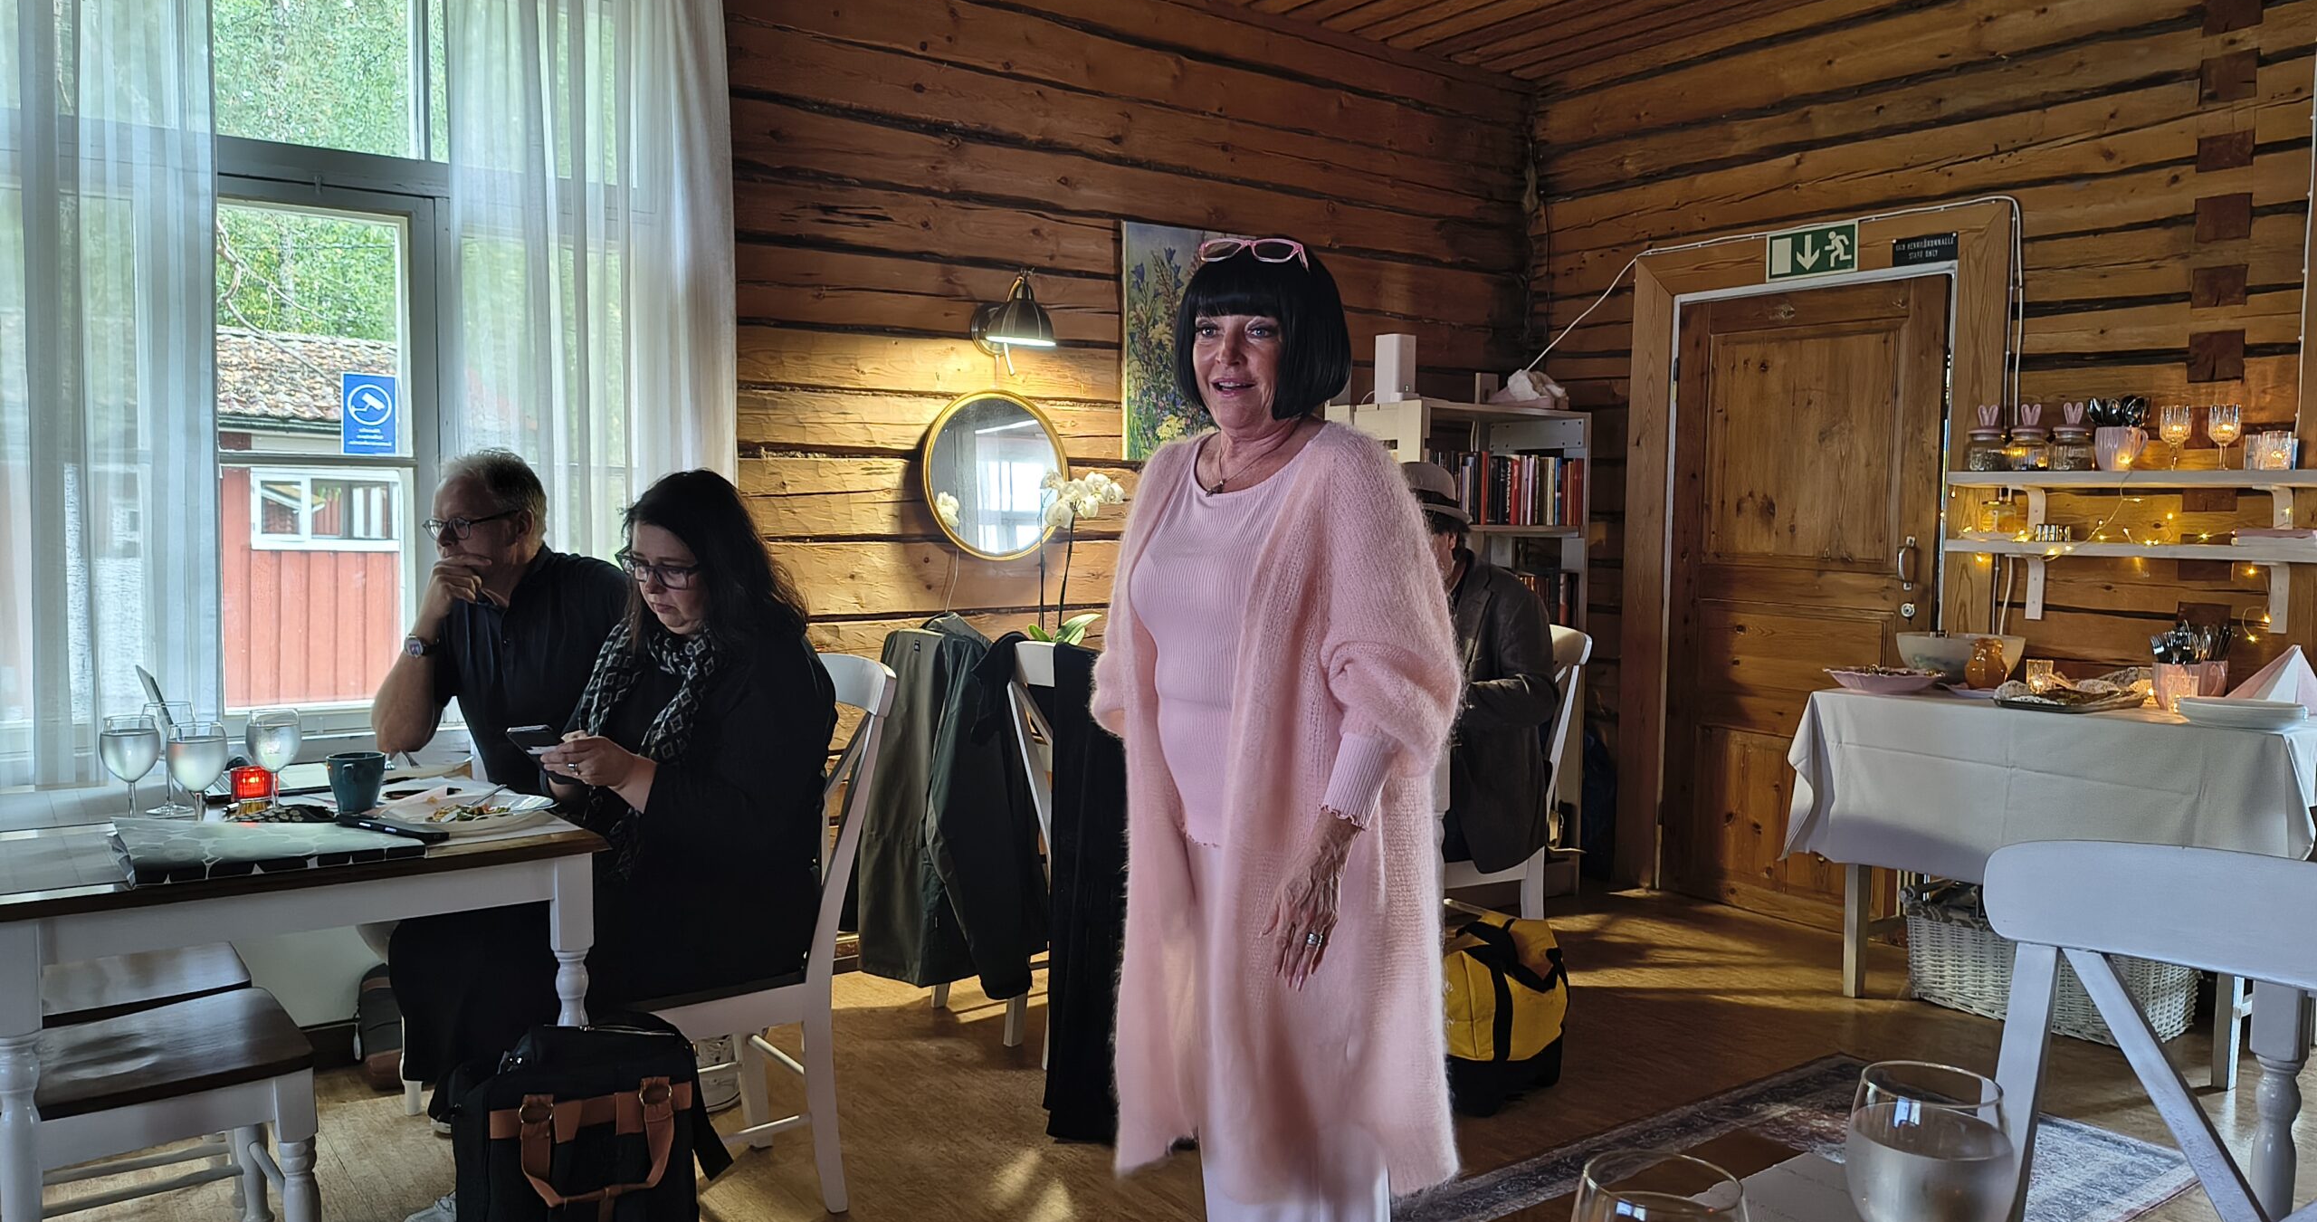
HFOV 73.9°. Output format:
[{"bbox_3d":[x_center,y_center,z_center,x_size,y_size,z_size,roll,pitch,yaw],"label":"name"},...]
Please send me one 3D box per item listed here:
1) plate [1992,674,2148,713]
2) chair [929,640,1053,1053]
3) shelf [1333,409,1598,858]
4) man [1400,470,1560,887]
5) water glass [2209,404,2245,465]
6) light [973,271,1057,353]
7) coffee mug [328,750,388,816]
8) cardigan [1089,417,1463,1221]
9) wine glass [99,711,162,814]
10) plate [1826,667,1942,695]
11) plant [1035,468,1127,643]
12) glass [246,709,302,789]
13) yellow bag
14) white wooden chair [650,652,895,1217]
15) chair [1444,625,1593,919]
[{"bbox_3d":[2.338,0.208,3.971,0.350,0.075,0.195,-3,5,-37],"label":"plate"},{"bbox_3d":[-0.292,0.538,3.783,0.500,0.970,0.430,-2,5,-37],"label":"chair"},{"bbox_3d":[1.014,0.150,5.134,0.803,1.645,0.384,-3,5,-37],"label":"shelf"},{"bbox_3d":[0.564,0.341,3.881,0.820,1.435,0.520,-3,5,-37],"label":"man"},{"bbox_3d":[2.577,-0.421,3.715,0.070,0.163,0.070,-2,5,-37],"label":"water glass"},{"bbox_3d":[-0.394,-0.818,4.217,0.190,0.220,0.240,-3,5,-37],"label":"light"},{"bbox_3d":[-1.415,0.304,2.717,0.095,0.103,0.120,-2,4,-28],"label":"coffee mug"},{"bbox_3d":[0.144,0.247,1.973,0.500,0.968,0.380,3,5,37],"label":"cardigan"},{"bbox_3d":[-1.661,0.259,2.490,0.082,0.184,0.082,-1,4,-34],"label":"wine glass"},{"bbox_3d":[1.932,0.188,4.130,0.290,0.075,0.290,0,4,0],"label":"plate"},{"bbox_3d":[-0.211,-0.068,4.195,0.250,0.640,0.200,1,3,-3],"label":"plant"},{"bbox_3d":[-1.511,0.253,2.630,0.082,0.184,0.082,-1,4,-30],"label":"glass"},{"bbox_3d":[0.697,0.888,3.475,0.300,0.330,0.360,4,5,40],"label":"yellow bag"},{"bbox_3d":[-0.799,0.584,2.771,0.520,0.970,0.440,-2,4,-36],"label":"white wooden chair"},{"bbox_3d":[0.756,0.537,3.968,0.520,0.970,0.440,-1,4,-28],"label":"chair"}]

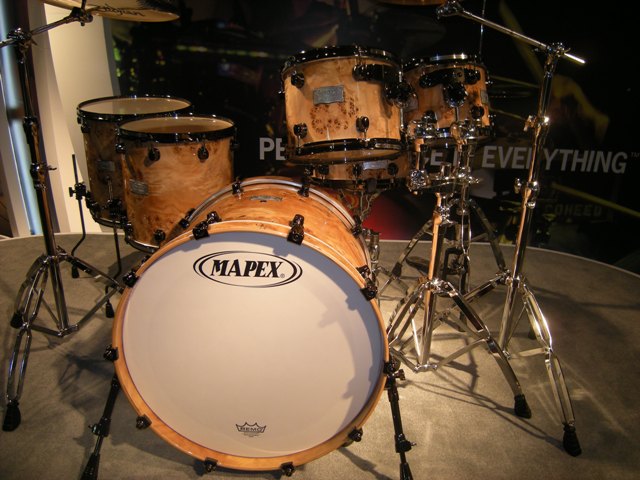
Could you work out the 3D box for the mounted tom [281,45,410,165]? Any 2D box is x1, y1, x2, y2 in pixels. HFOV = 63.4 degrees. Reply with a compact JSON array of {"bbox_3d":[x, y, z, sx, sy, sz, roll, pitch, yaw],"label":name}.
[{"bbox_3d":[0.062,-0.351,1.411,0.338,0.249,0.338,-2,3,19],"label":"mounted tom"}]

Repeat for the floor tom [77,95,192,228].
[{"bbox_3d":[-0.727,-0.327,2.105,0.438,0.440,0.438,10,25,18],"label":"floor tom"}]

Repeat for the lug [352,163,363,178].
[{"bbox_3d":[0.121,-0.229,1.665,0.034,0.042,0.027,1,6,8],"label":"lug"}]

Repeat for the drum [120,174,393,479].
[{"bbox_3d":[-0.143,0.176,1.329,0.592,0.592,0.490,2,19,1],"label":"drum"}]

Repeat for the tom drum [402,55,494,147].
[{"bbox_3d":[0.353,-0.388,1.495,0.286,0.218,0.286,1,5,38],"label":"tom drum"}]

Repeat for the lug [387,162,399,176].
[{"bbox_3d":[0.236,-0.231,1.684,0.034,0.042,0.027,-3,7,-27],"label":"lug"}]

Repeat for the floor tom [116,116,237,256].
[{"bbox_3d":[-0.478,-0.203,1.773,0.388,0.388,0.388,2,22,-1],"label":"floor tom"}]

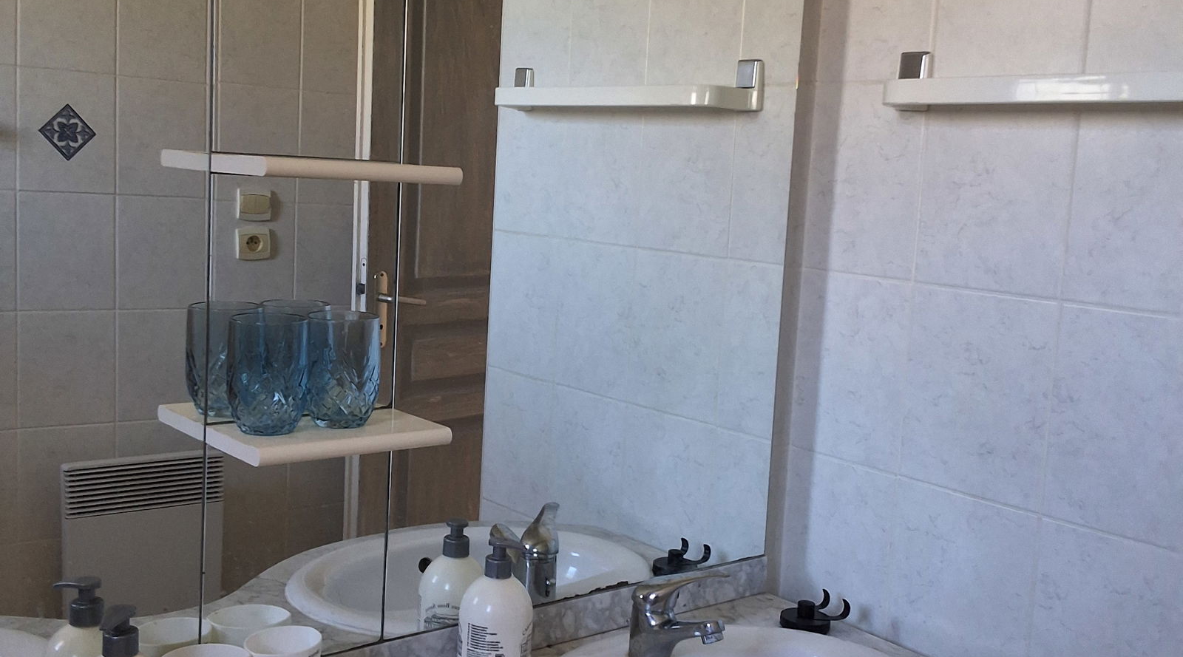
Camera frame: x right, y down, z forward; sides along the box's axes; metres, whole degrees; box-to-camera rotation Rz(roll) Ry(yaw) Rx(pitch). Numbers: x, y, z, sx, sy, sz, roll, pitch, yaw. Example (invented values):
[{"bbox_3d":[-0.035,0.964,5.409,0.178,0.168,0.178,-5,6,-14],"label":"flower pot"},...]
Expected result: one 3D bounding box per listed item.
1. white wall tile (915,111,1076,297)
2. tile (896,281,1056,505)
[{"bbox_3d":[0.479,-0.168,1.513,0.009,0.249,0.200,-3,9,-39],"label":"white wall tile"},{"bbox_3d":[0.466,0.078,1.544,0.010,0.249,0.201,-3,9,-39],"label":"tile"}]

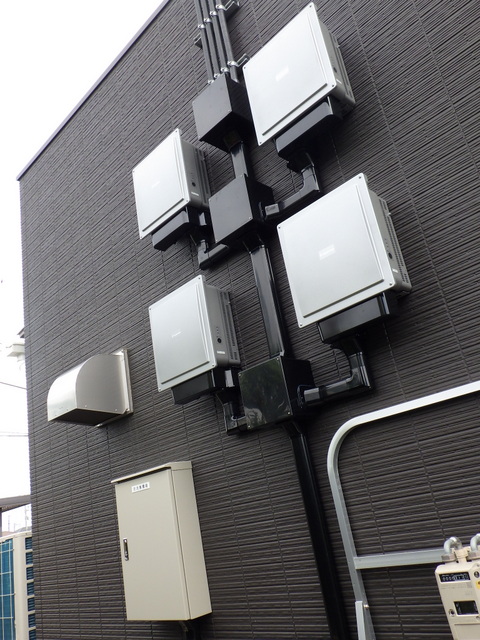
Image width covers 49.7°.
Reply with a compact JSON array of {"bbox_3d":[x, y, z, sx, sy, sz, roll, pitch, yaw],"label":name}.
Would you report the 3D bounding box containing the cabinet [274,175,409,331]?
[{"bbox_3d":[0.441,-0.253,2.153,0.221,0.486,0.450,11,-28,-45],"label":"cabinet"}]

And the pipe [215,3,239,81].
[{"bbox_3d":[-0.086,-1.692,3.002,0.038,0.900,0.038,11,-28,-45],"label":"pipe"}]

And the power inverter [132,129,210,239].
[{"bbox_3d":[-0.388,-0.769,3.079,0.221,0.486,0.450,11,-28,-45],"label":"power inverter"}]

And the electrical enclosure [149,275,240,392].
[{"bbox_3d":[-0.235,0.091,2.764,0.221,0.486,0.450,11,-28,-45],"label":"electrical enclosure"}]

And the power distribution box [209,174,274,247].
[{"bbox_3d":[0.027,-0.530,2.624,0.213,0.256,0.252,11,-28,-45],"label":"power distribution box"}]

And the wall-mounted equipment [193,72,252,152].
[{"bbox_3d":[-0.078,-1.123,2.842,0.213,0.256,0.252,11,-28,-45],"label":"wall-mounted equipment"}]

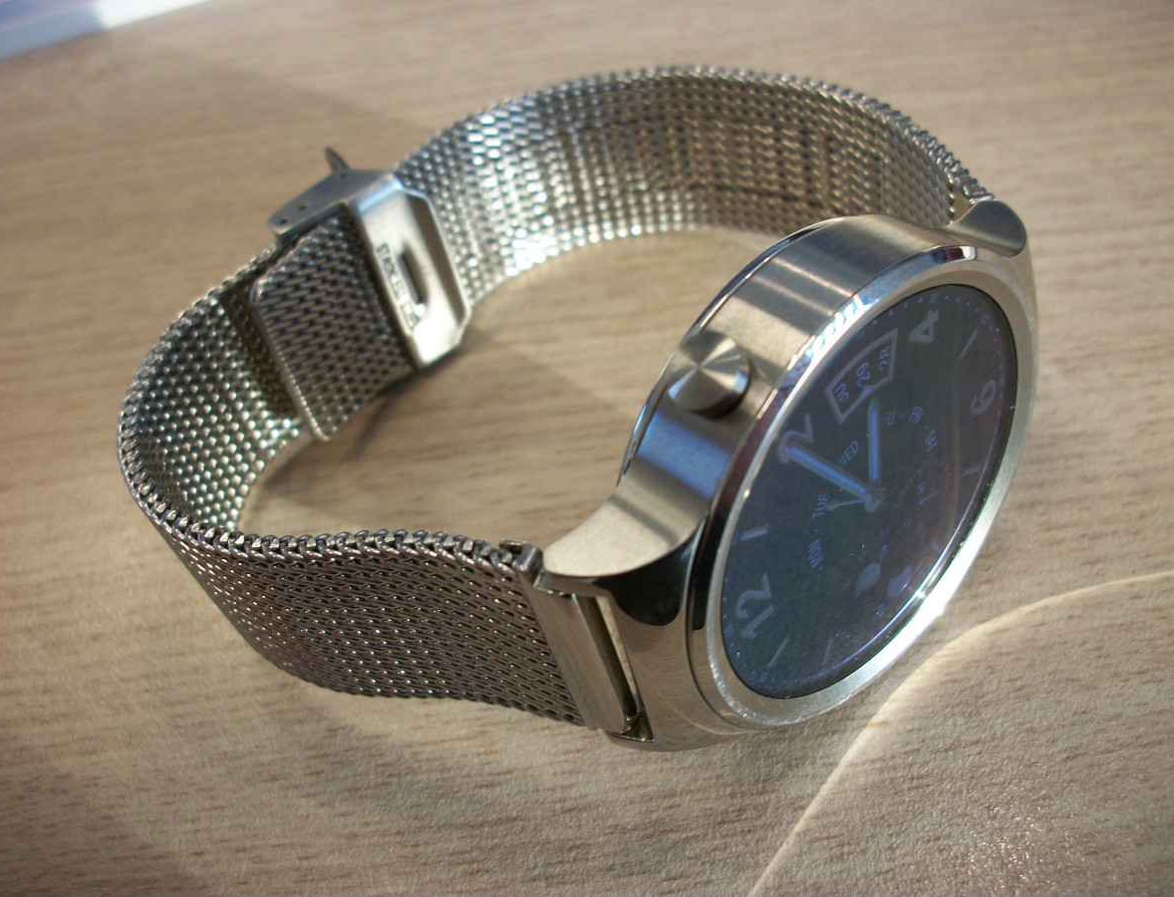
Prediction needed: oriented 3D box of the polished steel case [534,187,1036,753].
[{"bbox_3d":[0.020,0.002,0.098,0.051,0.043,0.011,-38,46,-22],"label":"polished steel case"}]

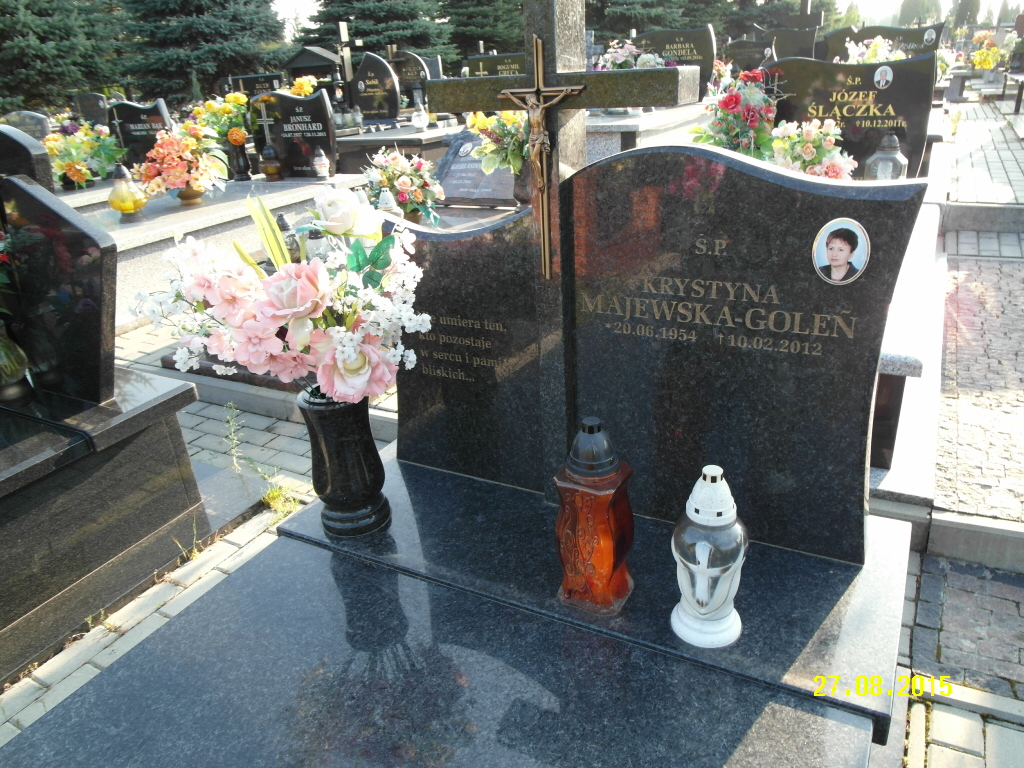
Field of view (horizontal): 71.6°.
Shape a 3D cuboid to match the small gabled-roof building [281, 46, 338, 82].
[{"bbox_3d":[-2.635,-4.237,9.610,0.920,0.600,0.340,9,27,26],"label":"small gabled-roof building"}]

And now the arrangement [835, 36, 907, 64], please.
[{"bbox_3d":[2.579,-2.324,5.172,0.480,0.380,0.380,9,28,28],"label":"arrangement"}]

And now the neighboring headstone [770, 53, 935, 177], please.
[{"bbox_3d":[1.422,-1.086,3.108,0.660,0.650,0.090,9,28,28],"label":"neighboring headstone"}]

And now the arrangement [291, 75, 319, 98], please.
[{"bbox_3d":[-2.018,-2.808,6.930,0.340,0.340,0.300,9,28,28],"label":"arrangement"}]

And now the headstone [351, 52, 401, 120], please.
[{"bbox_3d":[-1.504,-3.376,8.054,0.660,0.700,0.100,9,28,28],"label":"headstone"}]

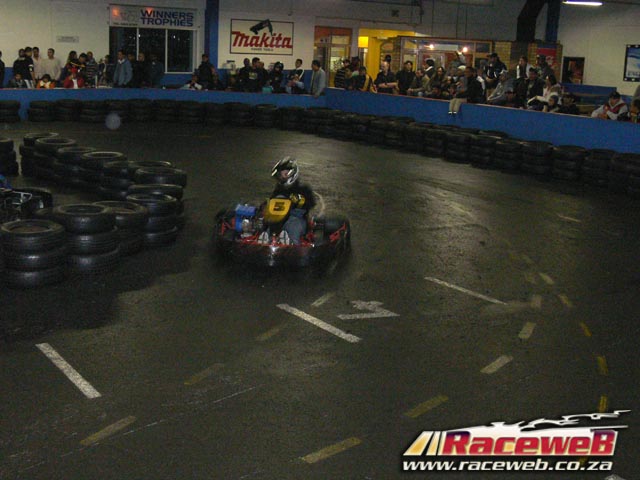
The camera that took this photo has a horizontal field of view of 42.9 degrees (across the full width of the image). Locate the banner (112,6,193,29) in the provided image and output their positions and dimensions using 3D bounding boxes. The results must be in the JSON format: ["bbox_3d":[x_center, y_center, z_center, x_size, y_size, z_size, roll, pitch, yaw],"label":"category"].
[{"bbox_3d":[-5.196,-6.979,25.542,2.856,0.645,0.050,-7,17,-33],"label":"banner"}]

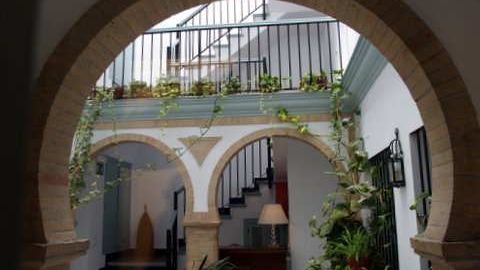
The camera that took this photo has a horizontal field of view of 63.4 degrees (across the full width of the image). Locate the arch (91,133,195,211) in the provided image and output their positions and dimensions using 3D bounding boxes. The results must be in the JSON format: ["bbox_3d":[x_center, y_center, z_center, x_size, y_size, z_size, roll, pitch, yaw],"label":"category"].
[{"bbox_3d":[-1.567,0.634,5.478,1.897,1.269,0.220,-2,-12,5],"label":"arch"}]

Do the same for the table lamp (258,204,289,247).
[{"bbox_3d":[0.466,1.267,5.406,0.427,0.587,0.427,-1,-12,0],"label":"table lamp"}]

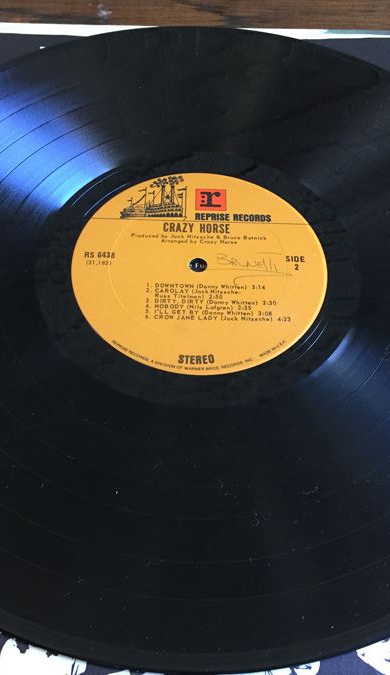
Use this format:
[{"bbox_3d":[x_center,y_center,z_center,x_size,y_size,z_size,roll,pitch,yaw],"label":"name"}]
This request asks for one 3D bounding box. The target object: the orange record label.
[{"bbox_3d":[0.002,-0.029,0.298,0.101,0.002,0.101,1,57,-1],"label":"orange record label"}]

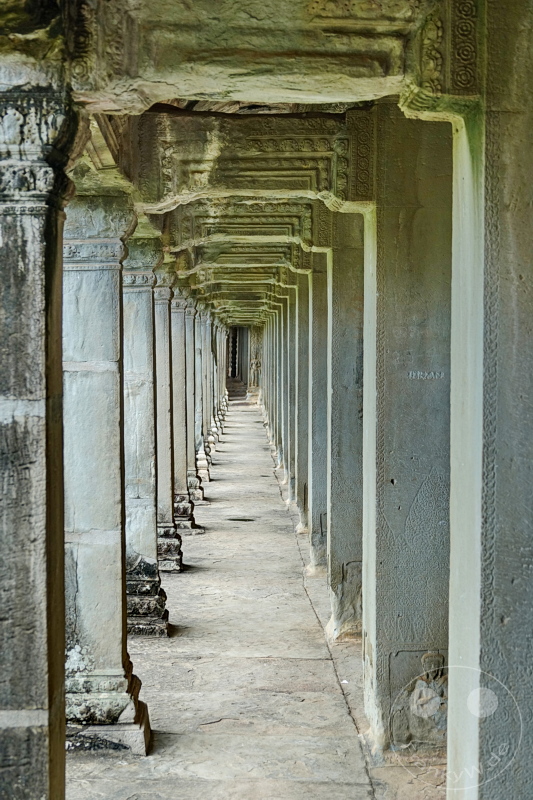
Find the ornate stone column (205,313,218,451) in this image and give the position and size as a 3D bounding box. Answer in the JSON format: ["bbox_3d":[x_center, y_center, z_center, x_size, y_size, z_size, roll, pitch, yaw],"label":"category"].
[{"bbox_3d":[-1.042,-0.263,23.573,0.445,2.181,0.445,0,2,-1],"label":"ornate stone column"}]

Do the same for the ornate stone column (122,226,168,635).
[{"bbox_3d":[-0.769,0.204,8.583,0.445,2.181,0.445,0,2,-1],"label":"ornate stone column"}]

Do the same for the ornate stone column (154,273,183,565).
[{"bbox_3d":[-0.814,0.126,11.081,0.445,2.181,0.445,0,2,-1],"label":"ornate stone column"}]

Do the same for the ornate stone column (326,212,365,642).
[{"bbox_3d":[0.612,0.139,8.711,0.480,2.391,0.480,0,2,-1],"label":"ornate stone column"}]

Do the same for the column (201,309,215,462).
[{"bbox_3d":[-0.996,-0.186,21.075,0.445,2.181,0.445,0,2,-1],"label":"column"}]

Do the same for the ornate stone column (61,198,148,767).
[{"bbox_3d":[-0.723,0.282,6.085,0.445,2.181,0.445,0,2,-1],"label":"ornate stone column"}]

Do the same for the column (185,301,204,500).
[{"bbox_3d":[-0.905,-0.030,16.078,0.445,2.181,0.445,0,2,-1],"label":"column"}]

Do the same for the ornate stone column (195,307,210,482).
[{"bbox_3d":[-0.951,-0.108,18.576,0.445,2.181,0.445,0,2,-1],"label":"ornate stone column"}]

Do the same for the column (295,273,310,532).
[{"bbox_3d":[0.521,-0.017,13.708,0.480,2.391,0.480,0,2,-1],"label":"column"}]

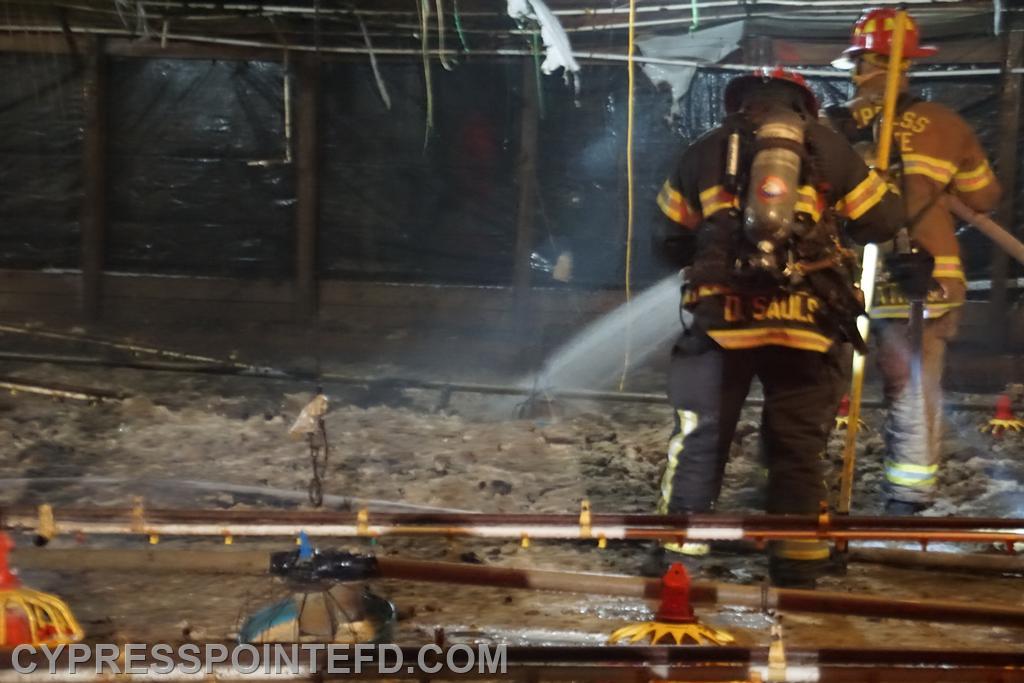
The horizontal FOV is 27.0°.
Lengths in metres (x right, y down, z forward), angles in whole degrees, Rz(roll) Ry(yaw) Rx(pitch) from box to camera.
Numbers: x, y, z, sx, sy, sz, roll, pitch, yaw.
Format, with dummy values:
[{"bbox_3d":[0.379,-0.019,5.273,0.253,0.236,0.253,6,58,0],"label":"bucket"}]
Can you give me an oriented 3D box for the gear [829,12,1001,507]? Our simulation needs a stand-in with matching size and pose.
[{"bbox_3d":[1.528,-0.307,8.100,0.700,1.890,0.520,2,8,5],"label":"gear"}]

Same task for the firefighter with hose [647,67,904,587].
[{"bbox_3d":[0.890,-0.050,7.100,0.800,1.730,0.620,1,8,-3],"label":"firefighter with hose"}]

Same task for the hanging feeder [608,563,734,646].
[{"bbox_3d":[0.384,0.667,5.100,0.360,0.290,0.360,1,8,0],"label":"hanging feeder"}]

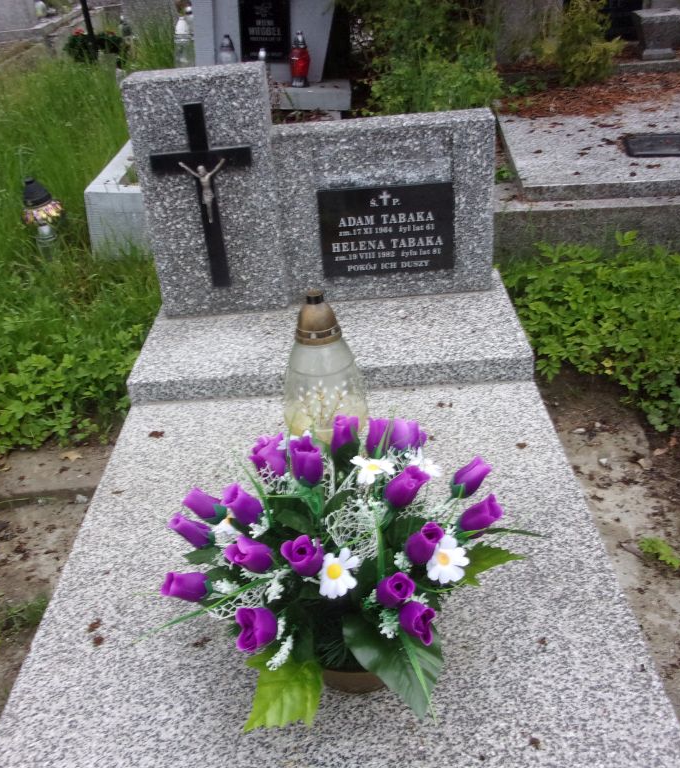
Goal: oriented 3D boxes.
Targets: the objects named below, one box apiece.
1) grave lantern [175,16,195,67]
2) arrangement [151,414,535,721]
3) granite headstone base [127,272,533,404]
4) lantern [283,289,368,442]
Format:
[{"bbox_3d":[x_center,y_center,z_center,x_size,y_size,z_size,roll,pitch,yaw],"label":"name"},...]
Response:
[{"bbox_3d":[-0.845,-1.834,4.500,0.108,0.310,0.108,-4,30,2],"label":"grave lantern"},{"bbox_3d":[0.003,0.222,1.083,0.450,0.330,0.400,-4,30,2],"label":"arrangement"},{"bbox_3d":[-0.020,-0.123,1.962,0.860,0.050,0.482,-4,30,2],"label":"granite headstone base"},{"bbox_3d":[-0.032,-0.025,1.526,0.156,0.321,0.156,-4,30,2],"label":"lantern"}]

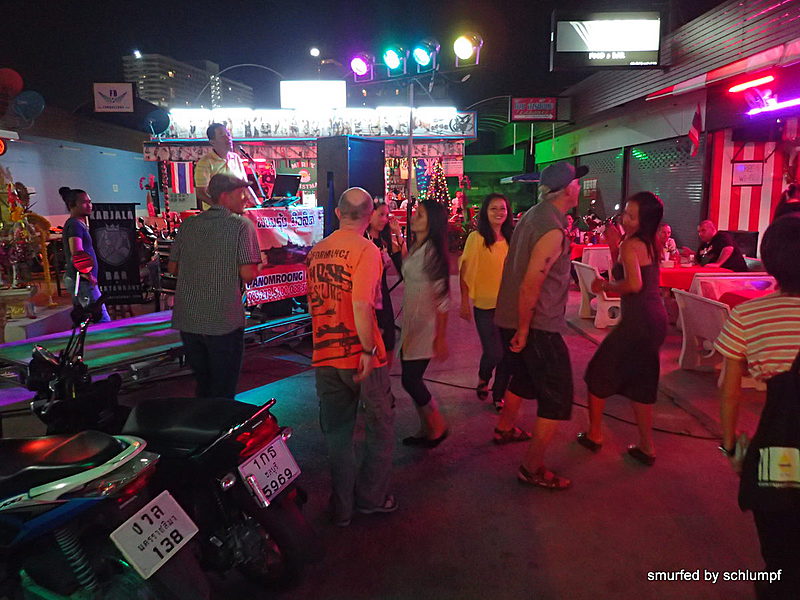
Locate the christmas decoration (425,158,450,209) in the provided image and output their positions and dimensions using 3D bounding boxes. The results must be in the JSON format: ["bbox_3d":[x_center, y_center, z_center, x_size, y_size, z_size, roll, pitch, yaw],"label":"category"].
[{"bbox_3d":[0.987,-3.013,15.205,0.760,1.550,0.760,0,11,0],"label":"christmas decoration"}]

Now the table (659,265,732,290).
[{"bbox_3d":[3.320,-0.012,6.897,1.120,0.750,0.800,0,10,0],"label":"table"}]

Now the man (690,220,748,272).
[{"bbox_3d":[3.220,-0.174,6.075,0.820,1.220,0.600,-2,11,-13],"label":"man"}]

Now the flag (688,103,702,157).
[{"bbox_3d":[3.805,-2.170,7.441,0.170,0.680,0.120,0,10,0],"label":"flag"}]

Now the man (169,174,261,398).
[{"bbox_3d":[-1.140,0.103,3.731,0.540,1.780,0.380,2,10,9],"label":"man"}]

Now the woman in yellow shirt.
[{"bbox_3d":[0.670,0.012,4.411,0.460,1.610,0.350,-1,11,-3],"label":"woman in yellow shirt"}]

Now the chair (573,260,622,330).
[{"bbox_3d":[2.560,-0.071,7.242,0.580,0.740,0.600,0,10,3],"label":"chair"}]

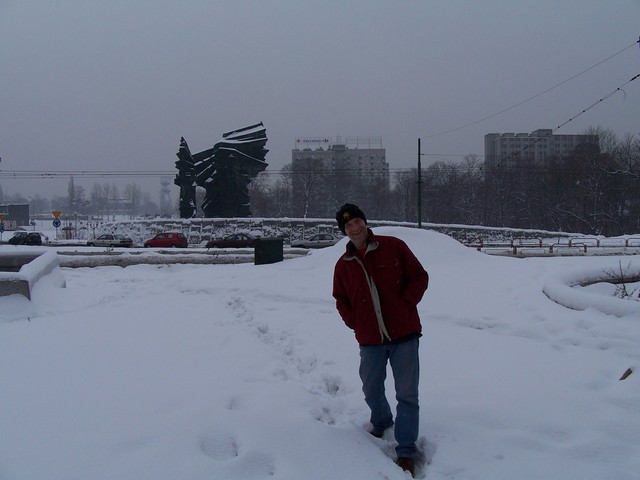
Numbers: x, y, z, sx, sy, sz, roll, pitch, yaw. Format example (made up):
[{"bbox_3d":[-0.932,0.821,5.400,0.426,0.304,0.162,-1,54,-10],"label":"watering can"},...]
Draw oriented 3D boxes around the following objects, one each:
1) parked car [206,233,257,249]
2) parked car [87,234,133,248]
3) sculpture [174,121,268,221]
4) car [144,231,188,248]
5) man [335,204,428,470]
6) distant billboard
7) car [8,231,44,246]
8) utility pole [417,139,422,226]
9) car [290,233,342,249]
[{"bbox_3d":[-6.946,0.200,53.000,4.400,1.400,1.700,0,1,0],"label":"parked car"},{"bbox_3d":[-21.576,0.159,66.648,4.400,1.410,1.680,0,1,20],"label":"parked car"},{"bbox_3d":[-15.222,-10.586,100.000,14.500,15.300,11.000,0,1,0],"label":"sculpture"},{"bbox_3d":[-14.741,0.014,62.170,3.750,1.430,1.640,0,1,6],"label":"car"},{"bbox_3d":[0.405,0.620,4.300,0.630,1.730,0.580,0,1,12],"label":"man"},{"bbox_3d":[-3.616,-48.968,325.000,18.000,6.000,0.600,0,1,0],"label":"distant billboard"},{"bbox_3d":[-30.804,-0.091,67.743,3.600,1.430,1.600,0,1,36],"label":"car"},{"bbox_3d":[8.020,-3.624,52.000,0.270,9.000,0.270,0,1,0],"label":"utility pole"},{"bbox_3d":[-0.172,0.245,51.500,4.250,1.430,1.680,0,1,-2],"label":"car"}]

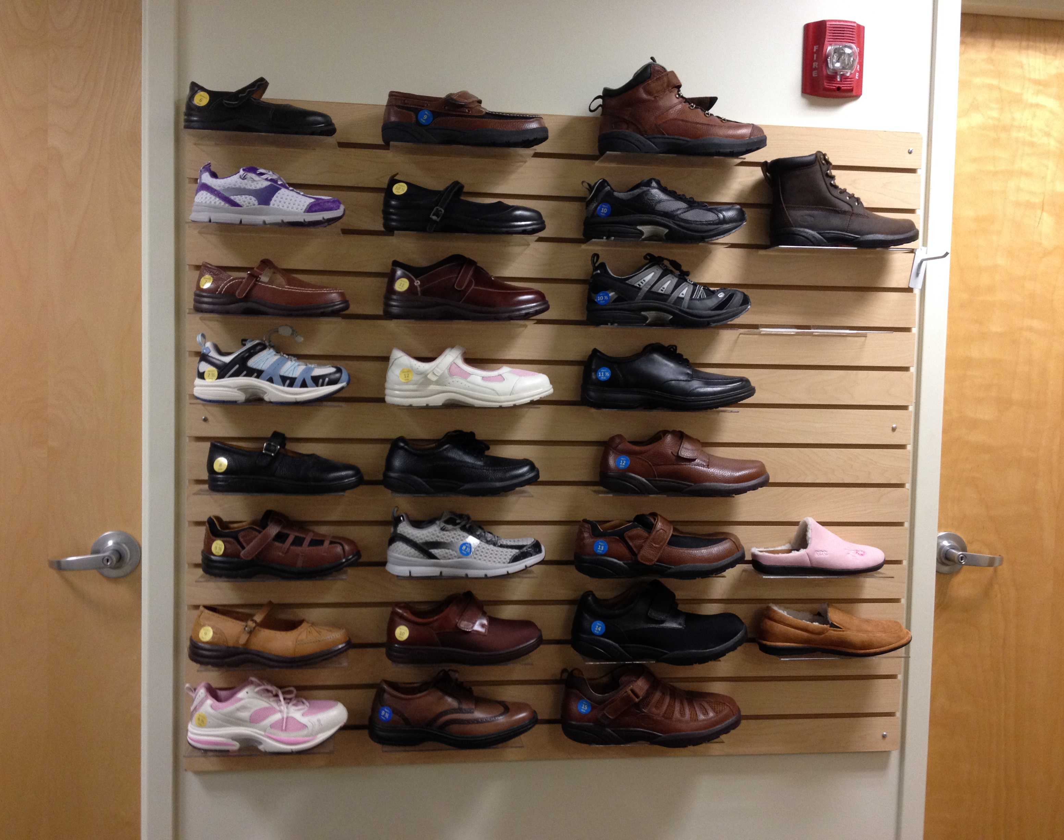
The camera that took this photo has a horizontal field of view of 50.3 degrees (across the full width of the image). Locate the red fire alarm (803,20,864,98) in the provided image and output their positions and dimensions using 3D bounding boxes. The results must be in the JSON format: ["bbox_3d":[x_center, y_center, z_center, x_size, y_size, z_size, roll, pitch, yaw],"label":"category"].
[{"bbox_3d":[0.580,-0.680,2.136,0.120,0.142,0.058,1,3,-8],"label":"red fire alarm"}]

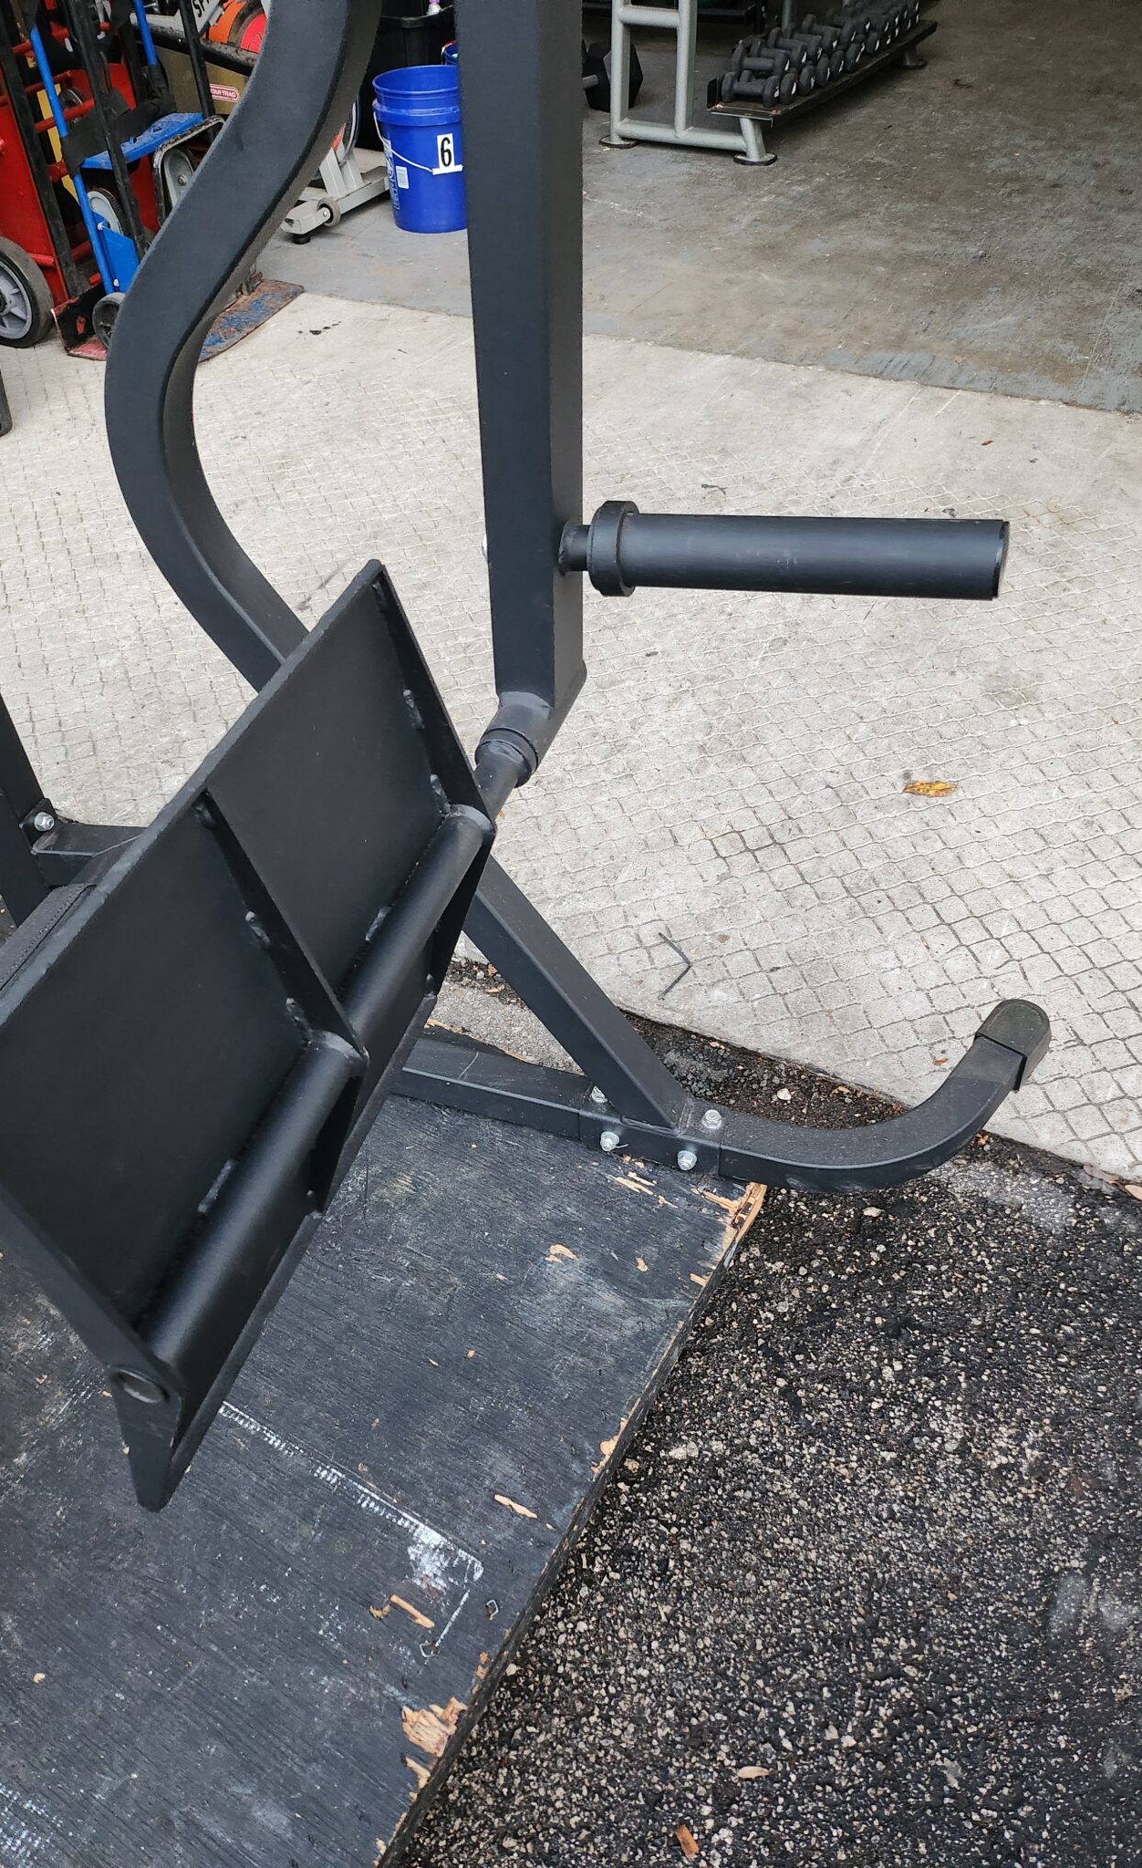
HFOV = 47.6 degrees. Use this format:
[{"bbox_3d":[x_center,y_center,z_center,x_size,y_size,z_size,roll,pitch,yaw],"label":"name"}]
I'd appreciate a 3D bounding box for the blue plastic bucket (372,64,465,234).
[{"bbox_3d":[-0.409,-2.319,3.840,0.308,0.370,0.308,-2,45,0],"label":"blue plastic bucket"}]

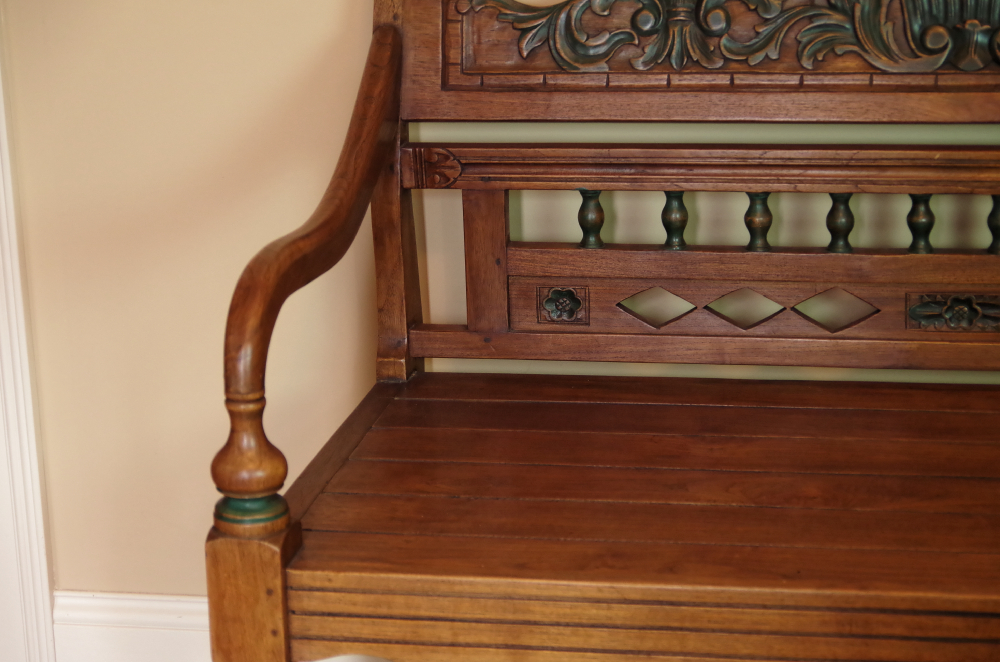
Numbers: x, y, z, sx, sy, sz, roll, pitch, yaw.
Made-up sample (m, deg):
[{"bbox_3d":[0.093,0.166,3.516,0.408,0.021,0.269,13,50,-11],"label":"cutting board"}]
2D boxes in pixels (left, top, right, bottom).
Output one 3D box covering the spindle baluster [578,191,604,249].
[{"bbox_3d":[0.091,-0.113,2.478,0.027,0.059,0.027,1,15,10],"label":"spindle baluster"}]

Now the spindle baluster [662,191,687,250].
[{"bbox_3d":[0.173,-0.111,2.463,0.027,0.060,0.027,1,15,10],"label":"spindle baluster"}]

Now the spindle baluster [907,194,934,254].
[{"bbox_3d":[0.409,-0.106,2.421,0.027,0.060,0.027,1,15,10],"label":"spindle baluster"}]

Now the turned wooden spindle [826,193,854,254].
[{"bbox_3d":[0.333,-0.107,2.435,0.027,0.060,0.027,1,15,10],"label":"turned wooden spindle"}]

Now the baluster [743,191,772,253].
[{"bbox_3d":[0.254,-0.110,2.449,0.027,0.060,0.027,1,15,10],"label":"baluster"}]

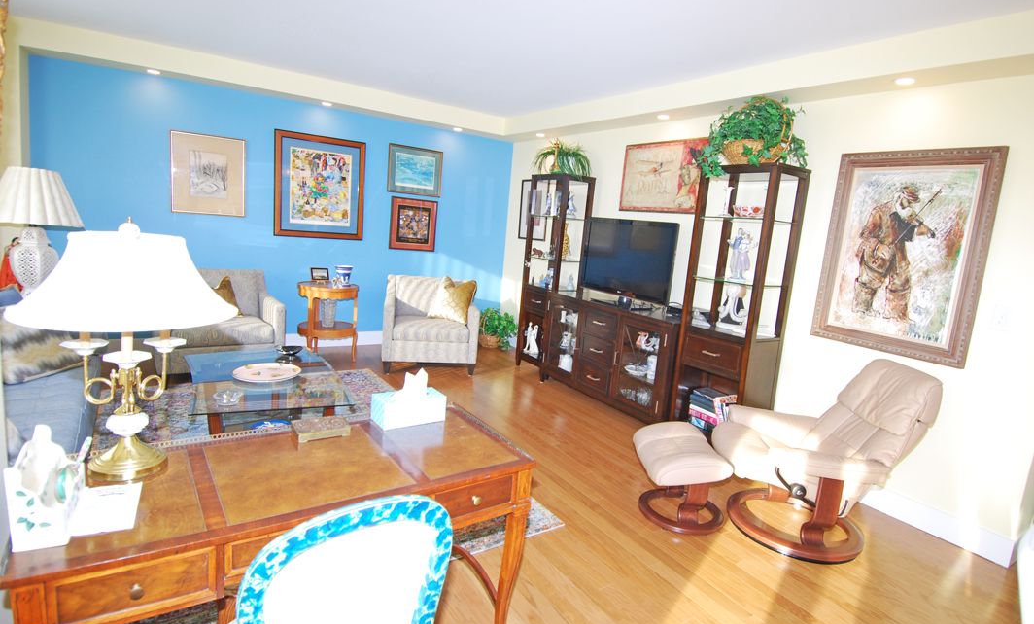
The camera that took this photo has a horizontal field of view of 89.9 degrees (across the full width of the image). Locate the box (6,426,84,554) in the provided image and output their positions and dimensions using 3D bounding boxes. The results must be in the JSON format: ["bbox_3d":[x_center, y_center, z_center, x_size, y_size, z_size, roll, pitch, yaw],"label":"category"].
[{"bbox_3d":[-0.962,0.351,1.059,0.100,0.195,0.150,-2,11,-32],"label":"box"}]

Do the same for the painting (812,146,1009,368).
[{"bbox_3d":[2.100,-0.322,2.858,0.055,1.080,0.760,-2,11,-34],"label":"painting"}]

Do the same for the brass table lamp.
[{"bbox_3d":[-0.958,0.086,1.289,0.450,0.630,0.450,-2,11,-34],"label":"brass table lamp"}]

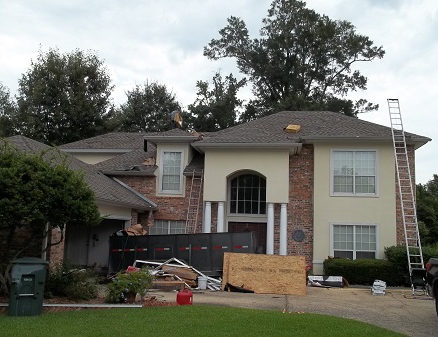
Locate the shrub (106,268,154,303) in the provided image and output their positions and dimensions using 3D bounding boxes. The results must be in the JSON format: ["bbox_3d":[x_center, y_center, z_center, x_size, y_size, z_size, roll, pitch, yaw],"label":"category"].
[{"bbox_3d":[-2.189,2.887,10.728,1.120,0.800,1.000,2,-8,0],"label":"shrub"}]

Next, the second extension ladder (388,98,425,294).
[{"bbox_3d":[7.001,0.558,16.102,0.450,8.550,0.150,0,-35,12],"label":"second extension ladder"}]

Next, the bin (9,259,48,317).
[{"bbox_3d":[-3.816,2.330,8.636,0.680,1.100,0.780,4,-8,-18],"label":"bin"}]

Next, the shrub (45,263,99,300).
[{"bbox_3d":[-3.771,2.849,11.037,1.300,0.900,1.100,2,-8,0],"label":"shrub"}]

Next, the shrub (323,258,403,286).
[{"bbox_3d":[5.374,3.908,16.342,2.950,0.970,1.100,1,-8,10],"label":"shrub"}]

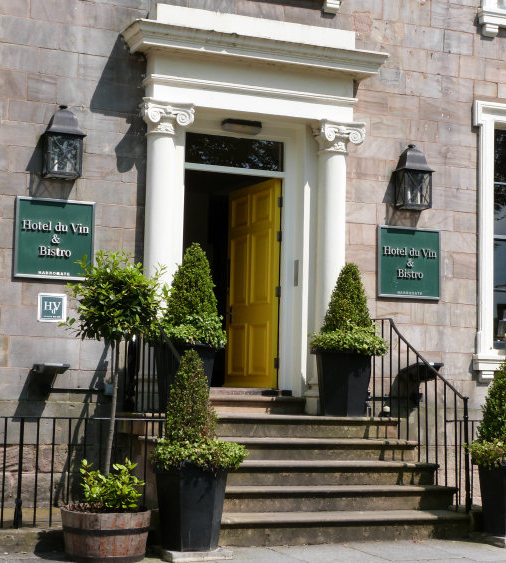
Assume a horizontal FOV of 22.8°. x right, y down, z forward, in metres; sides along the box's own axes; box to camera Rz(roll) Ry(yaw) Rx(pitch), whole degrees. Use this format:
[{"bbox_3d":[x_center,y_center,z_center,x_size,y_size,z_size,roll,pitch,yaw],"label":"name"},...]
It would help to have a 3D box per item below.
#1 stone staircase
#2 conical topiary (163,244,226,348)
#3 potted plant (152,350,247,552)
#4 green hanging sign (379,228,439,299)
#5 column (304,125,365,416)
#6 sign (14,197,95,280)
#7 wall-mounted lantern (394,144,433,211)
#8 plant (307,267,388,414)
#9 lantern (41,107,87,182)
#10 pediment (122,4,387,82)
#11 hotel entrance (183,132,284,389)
[{"bbox_3d":[0.240,1.487,10.581,2.369,1.164,2.266,3,-6,-21],"label":"stone staircase"},{"bbox_3d":[-0.519,0.123,10.785,0.601,0.903,0.601,1,-5,0],"label":"conical topiary"},{"bbox_3d":[-0.379,1.184,8.917,0.667,1.387,0.667,3,-6,-21],"label":"potted plant"},{"bbox_3d":[1.578,-0.181,12.625,0.698,0.701,0.044,3,-6,-22],"label":"green hanging sign"},{"bbox_3d":[0.769,-0.120,12.119,0.446,2.821,0.406,3,-6,-22],"label":"column"},{"bbox_3d":[-1.755,-0.376,11.205,0.721,0.721,0.052,3,-6,-21],"label":"sign"},{"bbox_3d":[1.609,-1.036,12.482,0.330,0.668,0.237,3,-6,-21],"label":"wall-mounted lantern"},{"bbox_3d":[0.847,0.515,11.271,0.699,1.378,0.699,3,-6,-21],"label":"plant"},{"bbox_3d":[-1.694,-1.252,11.300,0.368,0.664,0.218,3,-6,-22],"label":"lantern"},{"bbox_3d":[0.071,-2.281,11.950,2.534,0.421,0.495,3,-6,-22],"label":"pediment"},{"bbox_3d":[-0.183,-0.185,12.000,1.061,2.421,0.258,3,-6,-21],"label":"hotel entrance"}]

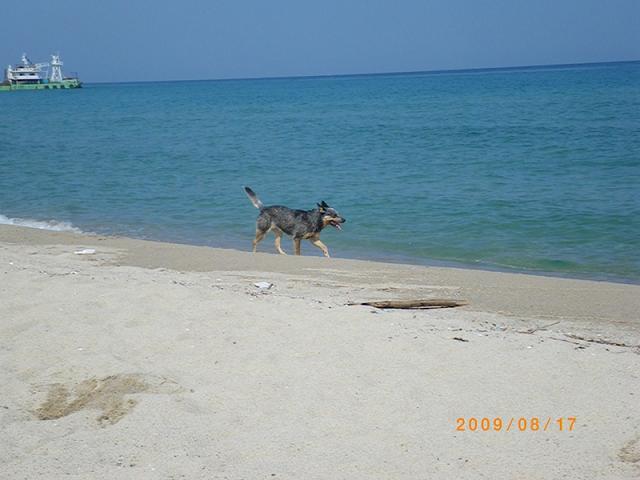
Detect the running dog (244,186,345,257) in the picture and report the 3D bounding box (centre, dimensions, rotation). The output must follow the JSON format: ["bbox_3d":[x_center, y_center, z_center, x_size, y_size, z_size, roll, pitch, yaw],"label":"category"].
[{"bbox_3d":[-0.240,-0.162,13.200,0.950,0.670,0.230,0,7,20],"label":"running dog"}]

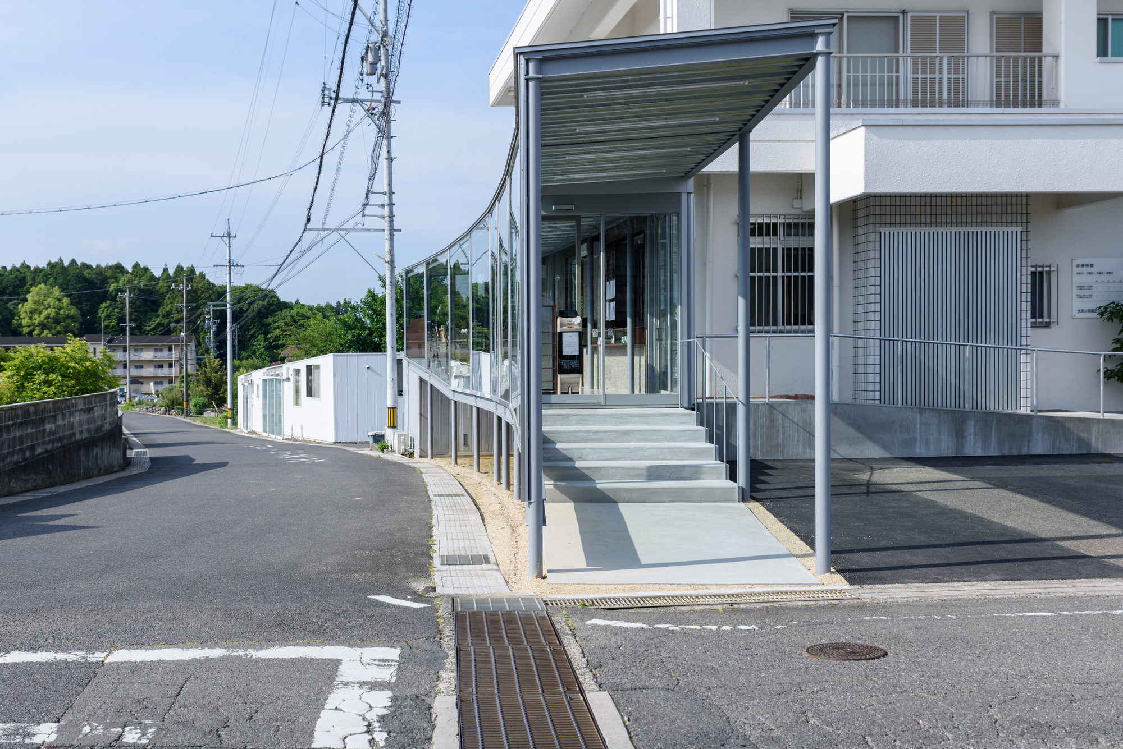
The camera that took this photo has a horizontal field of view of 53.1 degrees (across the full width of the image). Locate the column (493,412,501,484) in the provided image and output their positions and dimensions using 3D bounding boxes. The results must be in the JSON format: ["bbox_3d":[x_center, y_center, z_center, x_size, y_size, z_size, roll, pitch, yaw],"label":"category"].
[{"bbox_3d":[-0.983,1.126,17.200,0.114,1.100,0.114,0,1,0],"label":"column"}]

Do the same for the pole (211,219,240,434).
[{"bbox_3d":[-20.289,-3.055,68.000,1.720,12.650,0.500,-1,1,-23],"label":"pole"}]

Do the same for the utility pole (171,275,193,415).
[{"bbox_3d":[-33.067,-2.527,98.000,1.800,12.200,0.500,-1,1,-27],"label":"utility pole"}]

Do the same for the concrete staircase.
[{"bbox_3d":[0.820,0.883,12.750,2.020,0.775,3.000,0,1,0],"label":"concrete staircase"}]

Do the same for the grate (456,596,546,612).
[{"bbox_3d":[-0.408,1.504,7.350,0.590,0.040,0.500,-1,-1,0],"label":"grate"}]

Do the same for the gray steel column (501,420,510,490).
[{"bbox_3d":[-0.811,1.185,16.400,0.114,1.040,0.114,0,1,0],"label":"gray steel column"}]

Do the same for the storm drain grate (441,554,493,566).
[{"bbox_3d":[-0.790,1.512,9.150,0.420,0.040,0.500,-1,-1,0],"label":"storm drain grate"}]

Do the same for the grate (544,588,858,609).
[{"bbox_3d":[0.916,1.497,7.450,2.060,0.040,0.350,-1,-1,-3],"label":"grate"}]

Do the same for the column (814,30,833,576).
[{"bbox_3d":[1.966,-0.540,8.450,0.120,4.100,0.120,0,1,0],"label":"column"}]

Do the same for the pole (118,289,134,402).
[{"bbox_3d":[-47.312,-3.288,122.000,1.600,12.600,0.500,-1,1,-27],"label":"pole"}]

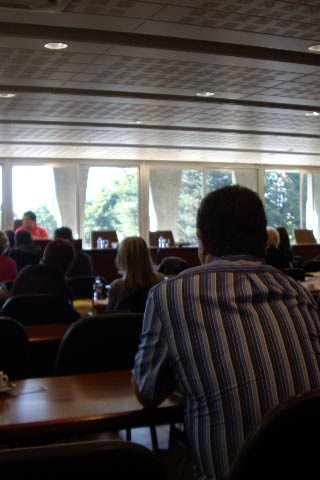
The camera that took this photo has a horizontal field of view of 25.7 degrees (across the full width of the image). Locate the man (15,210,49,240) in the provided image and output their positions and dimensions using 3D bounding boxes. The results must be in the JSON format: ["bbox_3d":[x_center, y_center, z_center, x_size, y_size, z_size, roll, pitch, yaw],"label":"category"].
[{"bbox_3d":[-1.758,0.231,9.714,0.520,1.270,0.700,-1,1,-23],"label":"man"}]

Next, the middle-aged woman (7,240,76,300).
[{"bbox_3d":[-0.762,0.593,4.413,0.480,1.206,0.720,-1,1,-23],"label":"middle-aged woman"}]

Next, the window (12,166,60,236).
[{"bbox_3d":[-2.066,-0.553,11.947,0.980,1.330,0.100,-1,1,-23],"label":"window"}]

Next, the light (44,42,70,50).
[{"bbox_3d":[-0.696,-1.322,4.721,0.165,0.050,0.165,-1,1,-23],"label":"light"}]

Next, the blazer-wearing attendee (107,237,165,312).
[{"bbox_3d":[-0.212,0.581,4.613,0.470,1.209,0.720,-1,1,-23],"label":"blazer-wearing attendee"}]

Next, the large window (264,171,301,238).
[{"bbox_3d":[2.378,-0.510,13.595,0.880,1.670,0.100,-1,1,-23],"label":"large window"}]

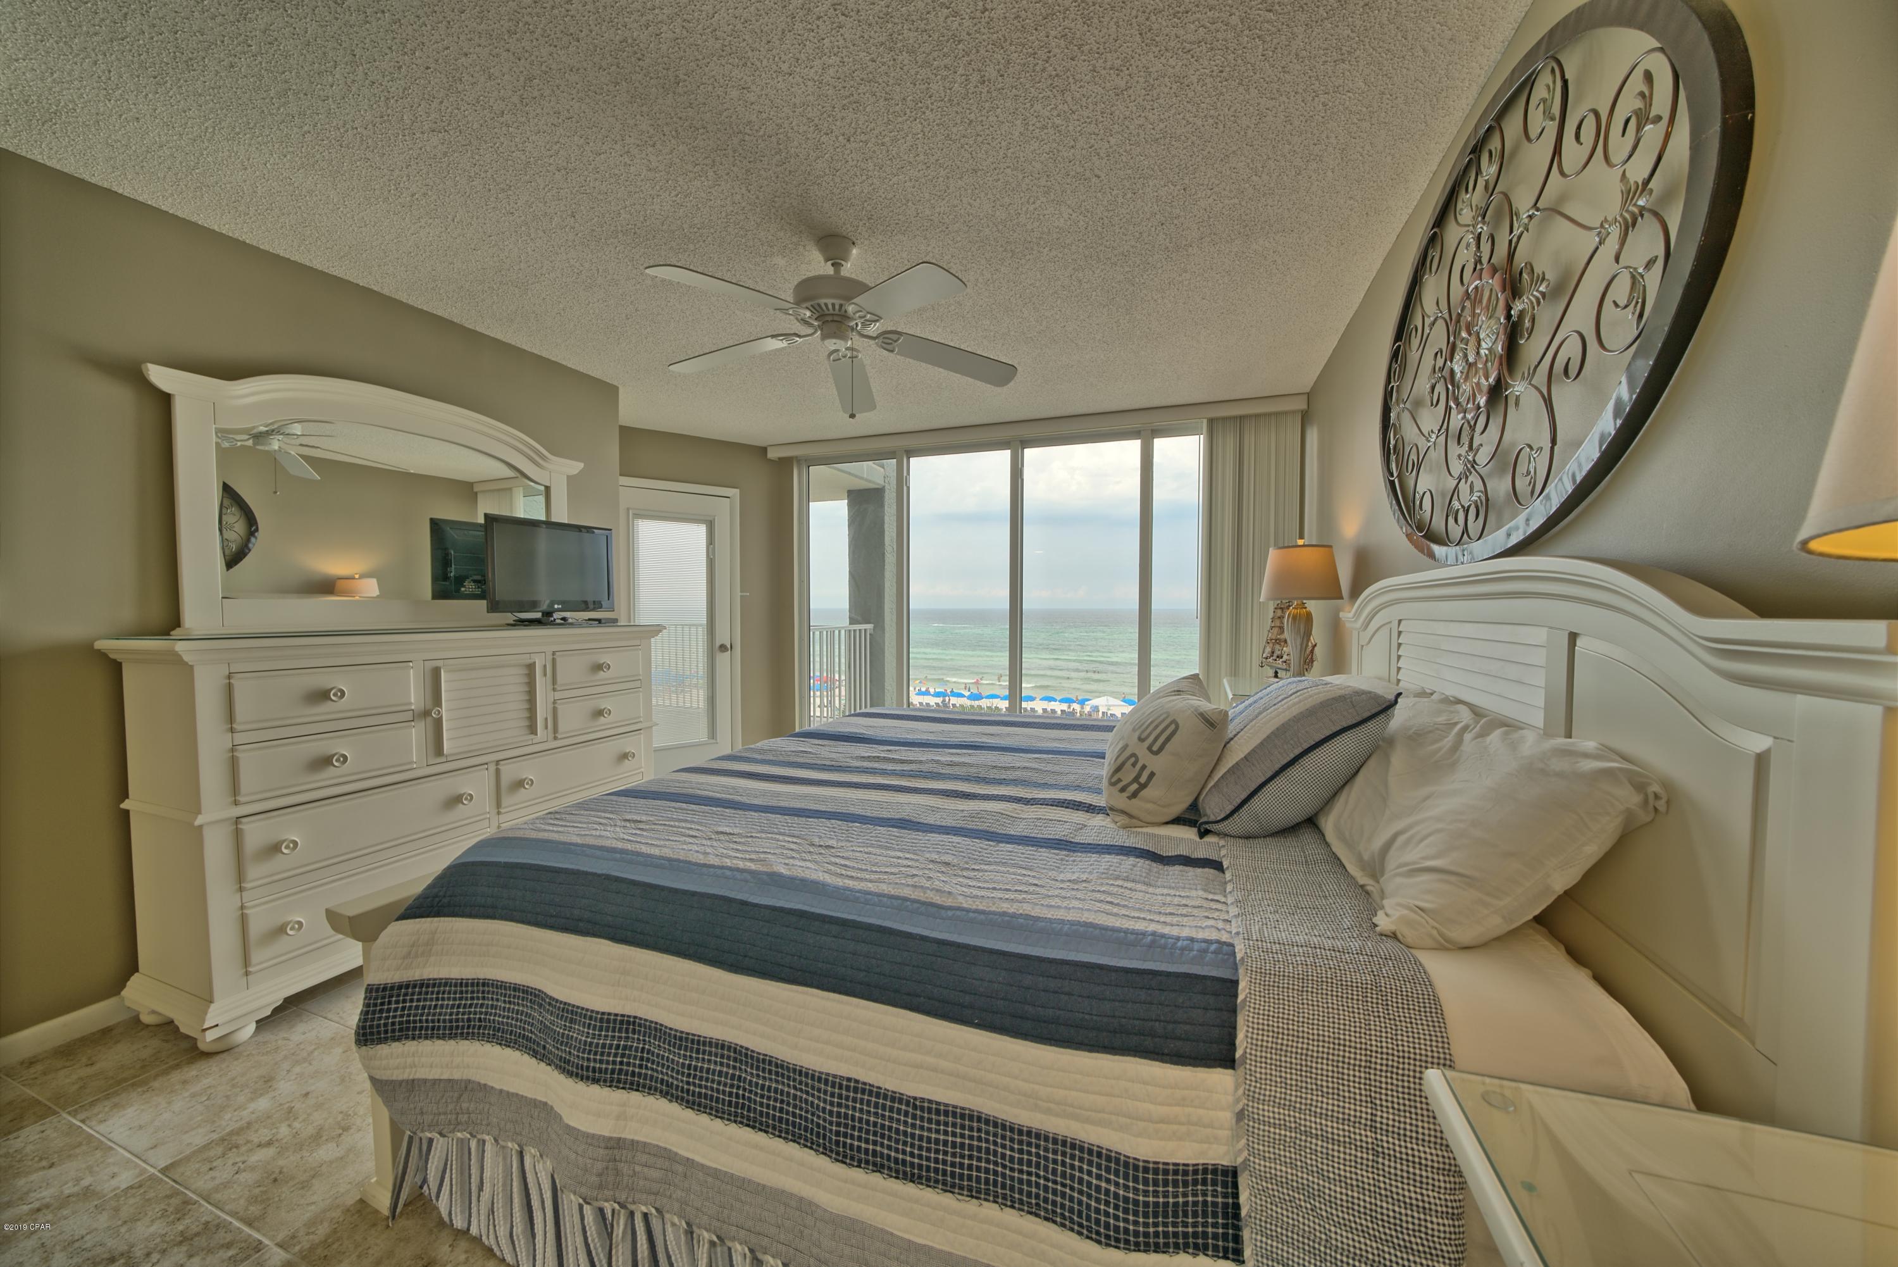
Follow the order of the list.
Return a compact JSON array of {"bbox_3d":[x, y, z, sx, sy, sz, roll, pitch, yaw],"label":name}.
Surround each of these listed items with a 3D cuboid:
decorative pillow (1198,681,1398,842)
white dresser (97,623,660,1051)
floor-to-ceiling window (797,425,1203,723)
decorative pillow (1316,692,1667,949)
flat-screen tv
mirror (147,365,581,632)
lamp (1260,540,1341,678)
[{"bbox_3d":[0.688,0.234,1.315,0.430,0.190,0.440,-43,-12,17],"label":"decorative pillow"},{"bbox_3d":[-1.954,0.566,2.551,0.468,1.143,1.680,1,2,20],"label":"white dresser"},{"bbox_3d":[0.277,-0.123,4.434,3.020,2.380,0.120,1,2,20],"label":"floor-to-ceiling window"},{"bbox_3d":[0.819,0.266,1.107,0.420,0.190,0.630,-45,-13,16],"label":"decorative pillow"},{"bbox_3d":[-1.867,-0.272,2.991,0.170,0.495,0.645,1,2,20],"label":"flat-screen tv"},{"bbox_3d":[-2.145,-0.456,2.579,0.080,0.896,1.460,1,2,20],"label":"mirror"},{"bbox_3d":[1.478,-0.059,2.692,0.360,0.655,0.360,1,2,20],"label":"lamp"}]

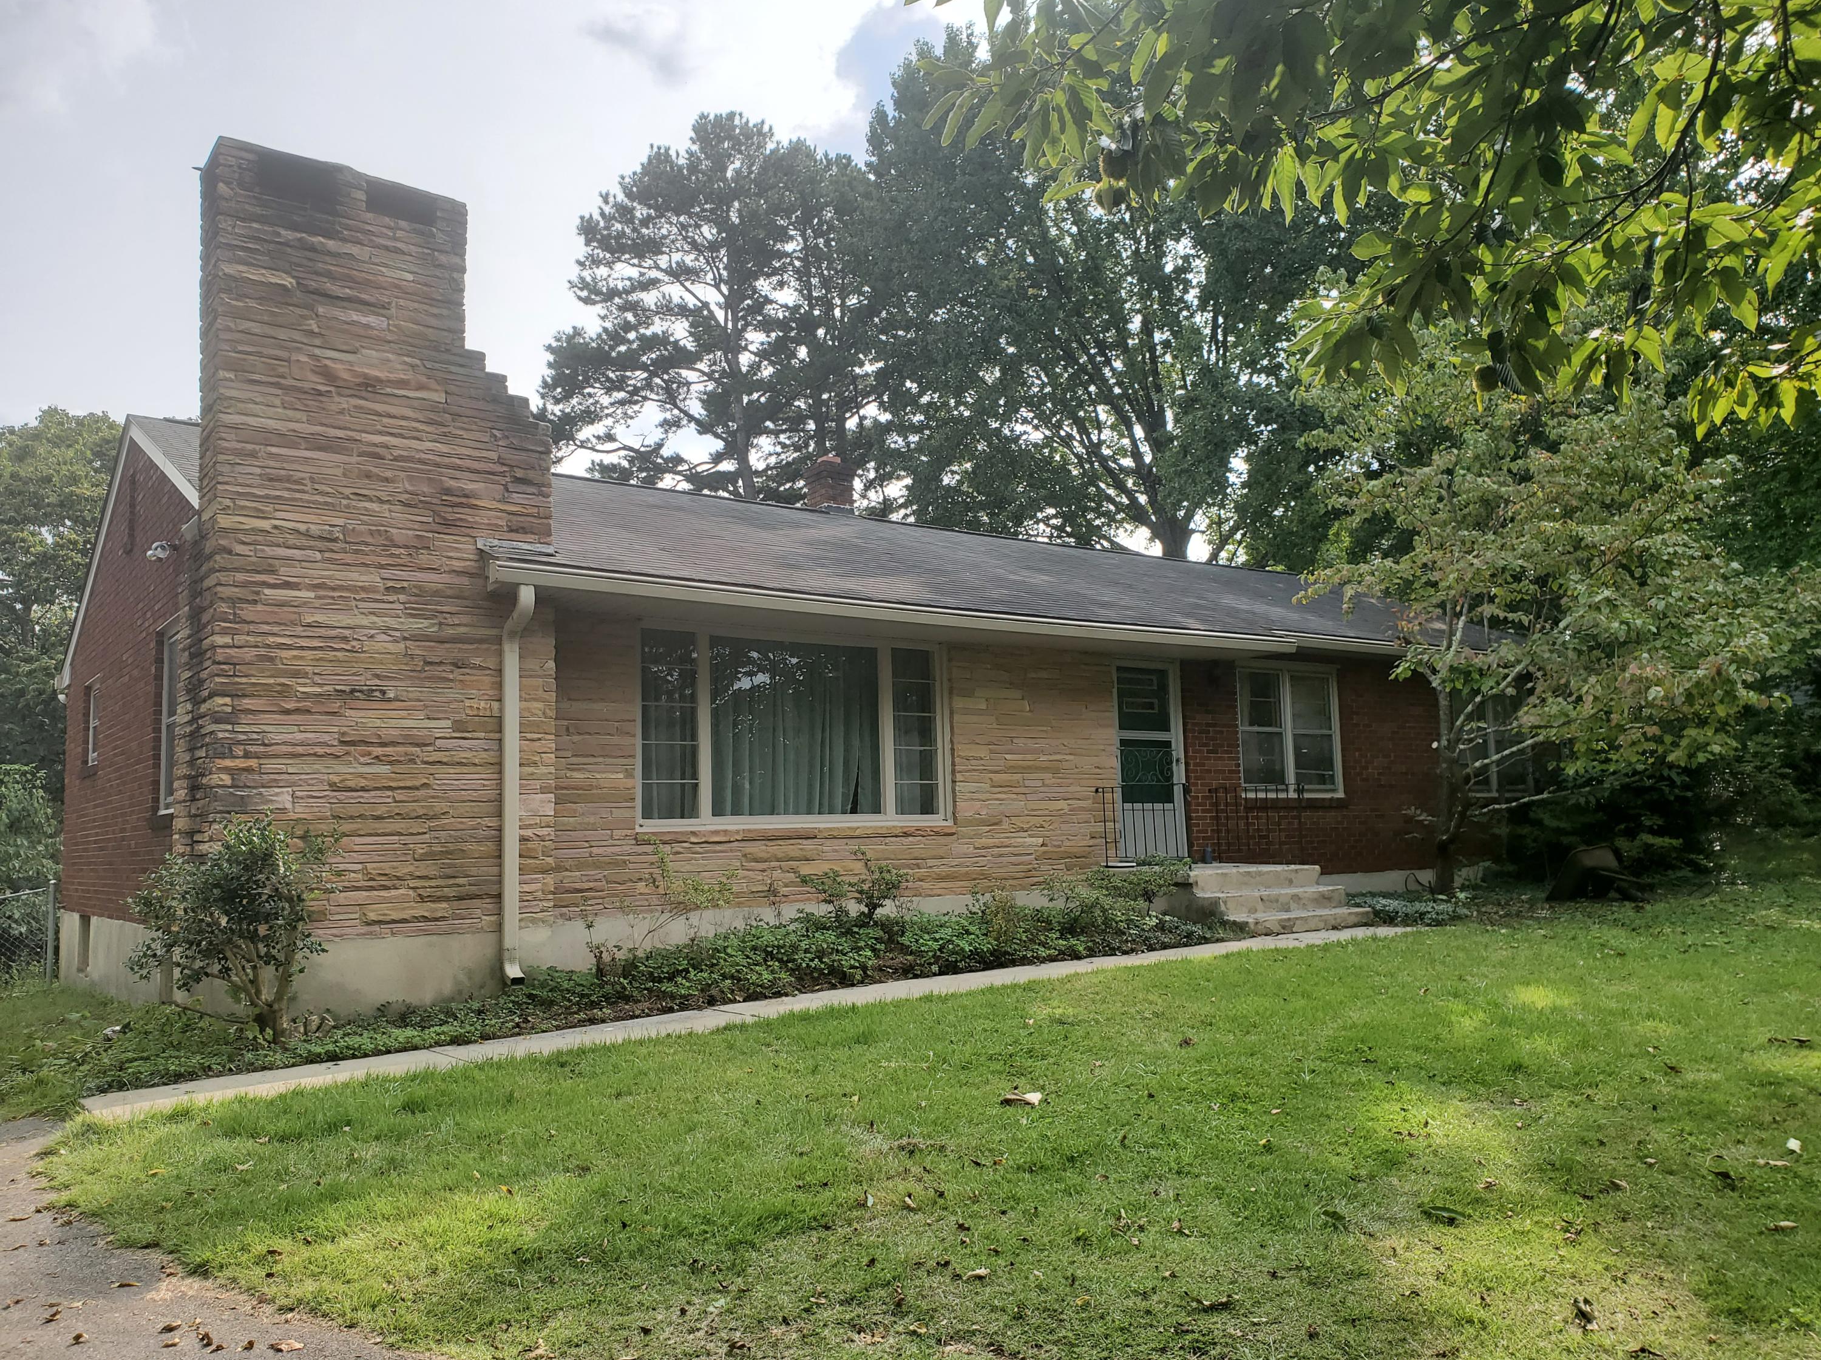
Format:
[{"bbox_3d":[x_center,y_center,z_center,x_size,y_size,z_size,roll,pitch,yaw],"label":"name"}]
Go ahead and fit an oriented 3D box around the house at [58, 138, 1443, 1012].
[{"bbox_3d":[-0.028,0.189,16.368,16.672,5.567,9.073,3,-8,-37],"label":"house"}]

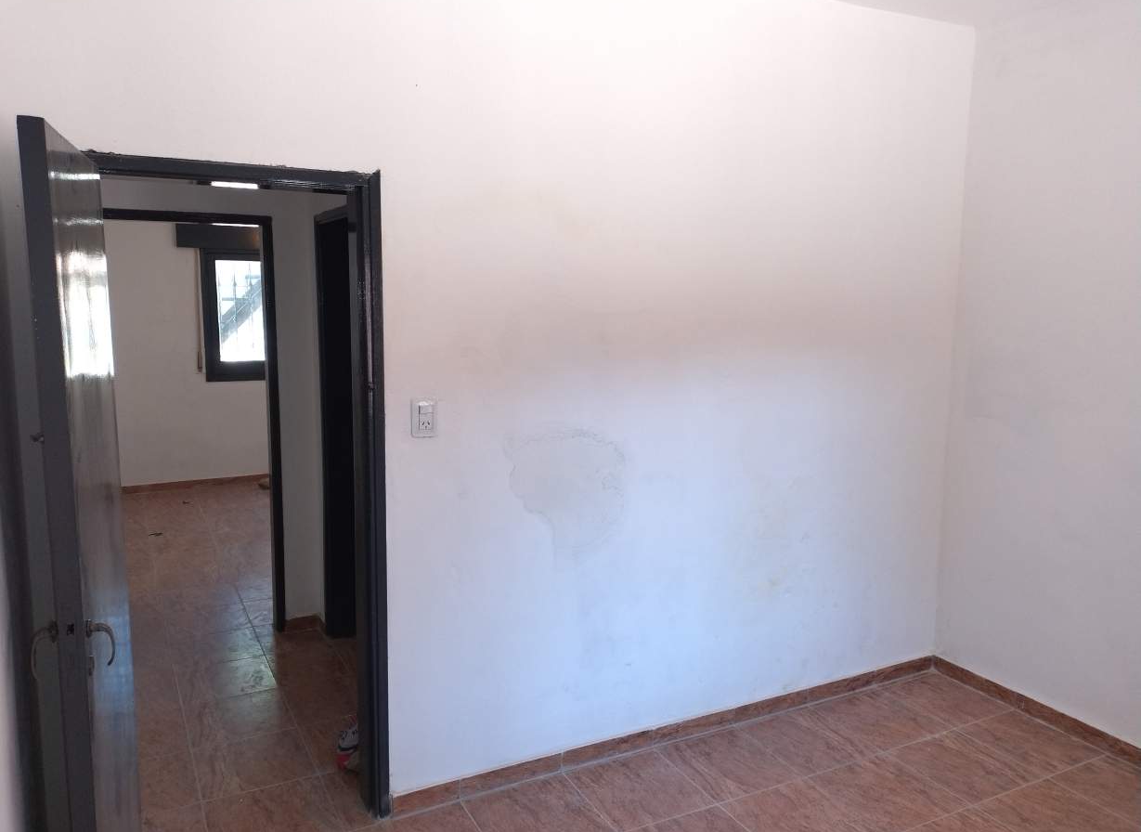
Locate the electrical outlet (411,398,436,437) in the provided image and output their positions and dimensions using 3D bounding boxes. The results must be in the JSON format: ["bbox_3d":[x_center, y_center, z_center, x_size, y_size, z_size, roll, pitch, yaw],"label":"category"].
[{"bbox_3d":[-0.459,0.005,2.579,0.082,0.126,0.013,-3,7,-27],"label":"electrical outlet"}]

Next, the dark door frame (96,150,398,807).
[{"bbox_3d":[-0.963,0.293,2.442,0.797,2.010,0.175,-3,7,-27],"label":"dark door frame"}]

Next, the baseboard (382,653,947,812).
[{"bbox_3d":[0.551,1.203,3.251,2.543,0.062,0.015,-3,7,-27],"label":"baseboard"}]

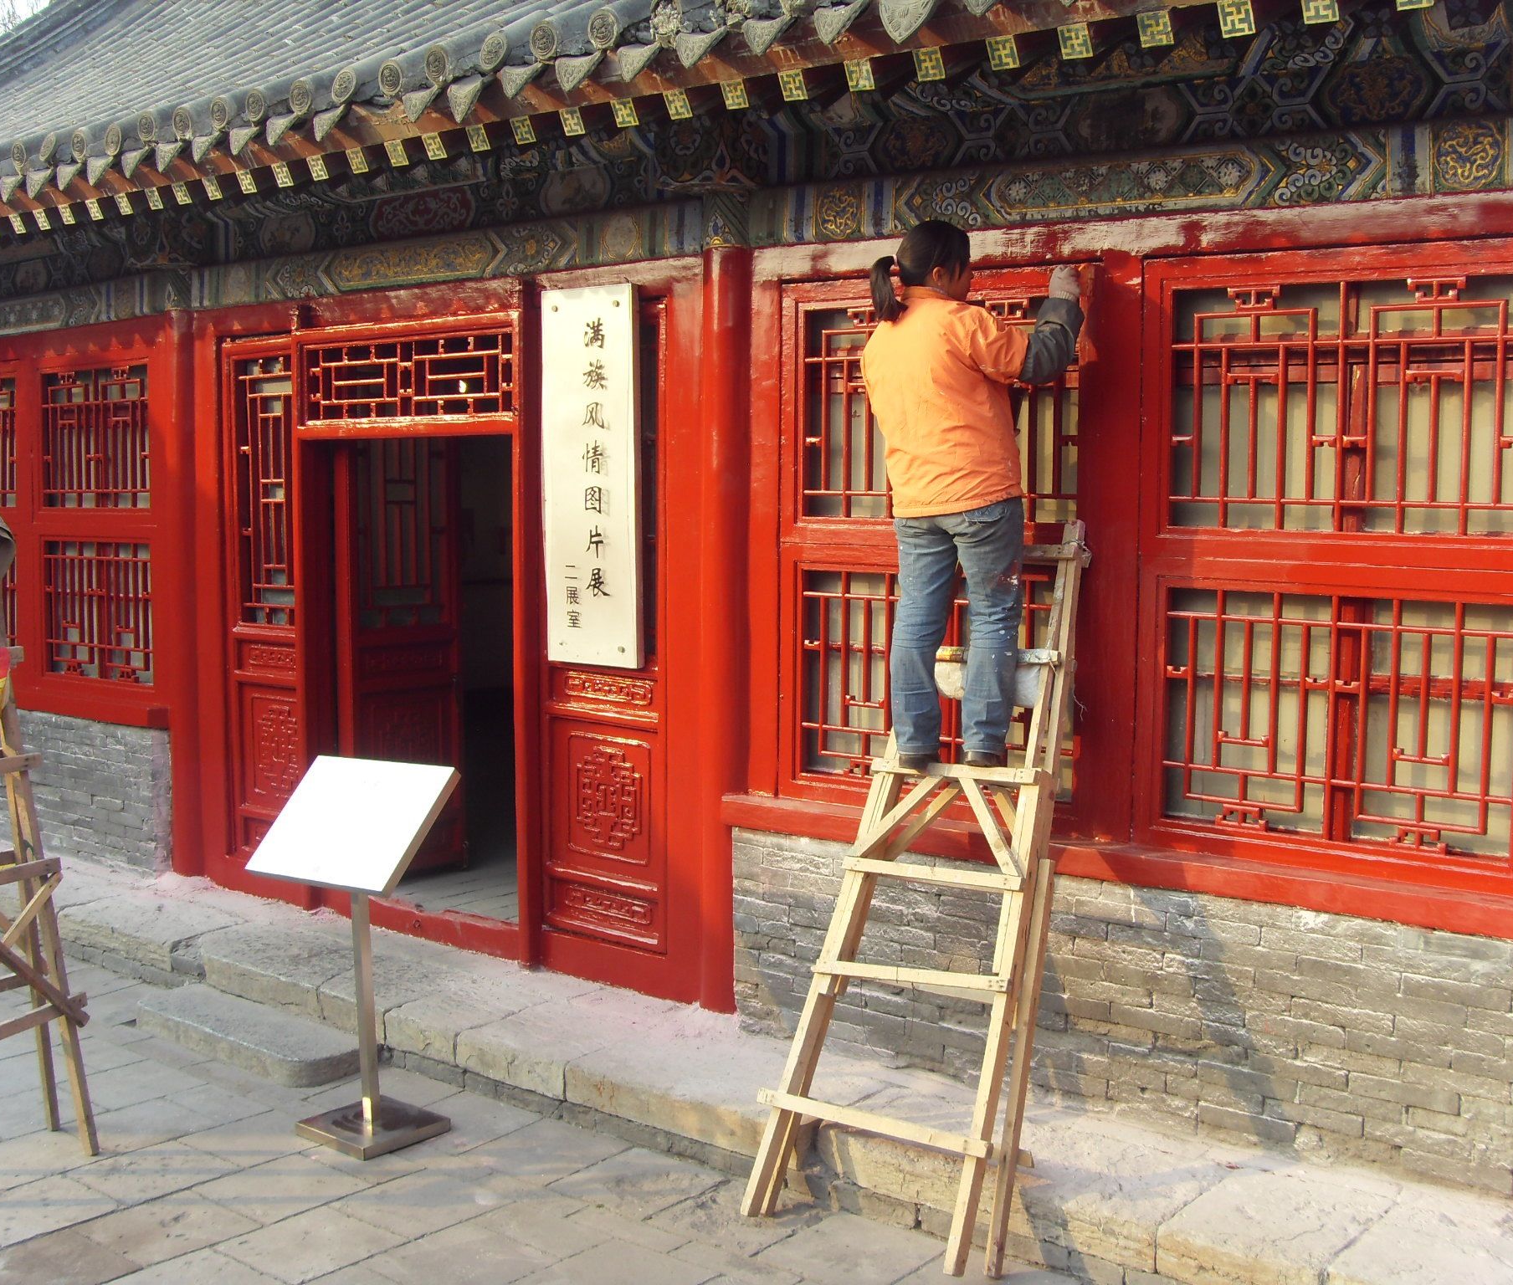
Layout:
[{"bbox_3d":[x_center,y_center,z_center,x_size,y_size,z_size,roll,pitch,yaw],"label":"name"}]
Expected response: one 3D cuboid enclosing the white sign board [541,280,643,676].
[{"bbox_3d":[-0.600,-0.614,7.175,0.489,1.391,0.050,4,6,41],"label":"white sign board"}]

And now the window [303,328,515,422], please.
[{"bbox_3d":[-1.443,-1.081,7.922,1.346,0.345,0.060,4,6,41],"label":"window"}]

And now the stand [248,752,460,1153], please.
[{"bbox_3d":[-1.236,0.954,6.013,0.579,1.145,0.395,3,5,33],"label":"stand"}]

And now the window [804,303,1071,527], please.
[{"bbox_3d":[0.568,-0.740,6.220,1.087,0.702,0.060,4,6,41],"label":"window"}]

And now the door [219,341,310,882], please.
[{"bbox_3d":[-2.209,-0.166,8.738,0.672,2.417,0.080,4,6,41],"label":"door"}]

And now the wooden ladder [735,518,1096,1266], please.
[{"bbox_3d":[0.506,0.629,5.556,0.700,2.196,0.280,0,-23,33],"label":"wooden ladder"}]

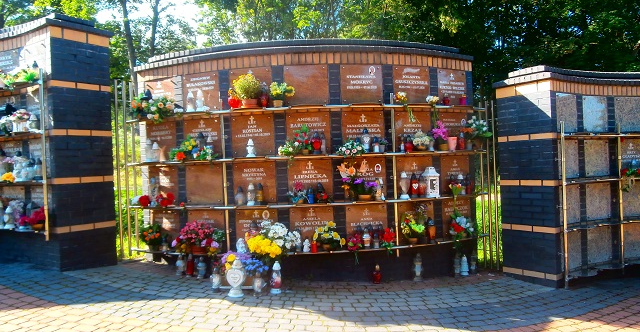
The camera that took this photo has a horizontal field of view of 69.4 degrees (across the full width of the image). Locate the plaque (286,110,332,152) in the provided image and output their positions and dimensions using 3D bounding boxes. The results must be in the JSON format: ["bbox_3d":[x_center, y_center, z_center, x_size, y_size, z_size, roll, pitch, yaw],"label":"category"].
[{"bbox_3d":[-0.123,-0.368,5.067,0.480,0.445,0.030,-2,0,-1],"label":"plaque"}]

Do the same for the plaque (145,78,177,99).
[{"bbox_3d":[-1.938,-0.831,5.612,0.490,0.430,0.025,-2,0,30],"label":"plaque"}]

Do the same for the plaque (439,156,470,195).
[{"bbox_3d":[1.696,0.108,5.821,0.500,0.471,0.030,-2,0,-32],"label":"plaque"}]

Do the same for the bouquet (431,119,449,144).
[{"bbox_3d":[1.381,-0.376,5.343,0.190,0.270,0.160,-2,0,-27],"label":"bouquet"}]

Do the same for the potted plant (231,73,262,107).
[{"bbox_3d":[-0.815,-0.848,5.126,0.310,0.350,0.290,-2,0,9],"label":"potted plant"}]

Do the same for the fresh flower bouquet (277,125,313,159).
[{"bbox_3d":[-0.258,-0.269,5.083,0.380,0.350,0.240,-2,0,1],"label":"fresh flower bouquet"}]

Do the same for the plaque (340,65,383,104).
[{"bbox_3d":[0.485,-0.936,5.271,0.490,0.440,0.030,-2,0,-11],"label":"plaque"}]

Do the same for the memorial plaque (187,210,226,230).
[{"bbox_3d":[-1.312,0.722,5.349,0.490,0.430,0.025,-2,0,20],"label":"memorial plaque"}]

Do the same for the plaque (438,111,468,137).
[{"bbox_3d":[1.630,-0.419,5.631,0.482,0.455,0.030,-2,0,-32],"label":"plaque"}]

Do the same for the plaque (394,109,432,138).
[{"bbox_3d":[1.078,-0.412,5.319,0.480,0.445,0.030,-2,0,-22],"label":"plaque"}]

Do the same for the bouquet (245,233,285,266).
[{"bbox_3d":[-0.580,0.879,4.923,0.380,0.300,0.300,-2,0,7],"label":"bouquet"}]

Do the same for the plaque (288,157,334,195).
[{"bbox_3d":[-0.114,0.169,5.282,0.500,0.471,0.030,-2,0,-1],"label":"plaque"}]

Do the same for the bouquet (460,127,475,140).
[{"bbox_3d":[1.834,-0.404,5.746,0.135,0.160,0.125,-2,0,-33],"label":"bouquet"}]

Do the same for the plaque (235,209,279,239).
[{"bbox_3d":[-0.701,0.703,5.114,0.480,0.445,0.030,-2,0,9],"label":"plaque"}]

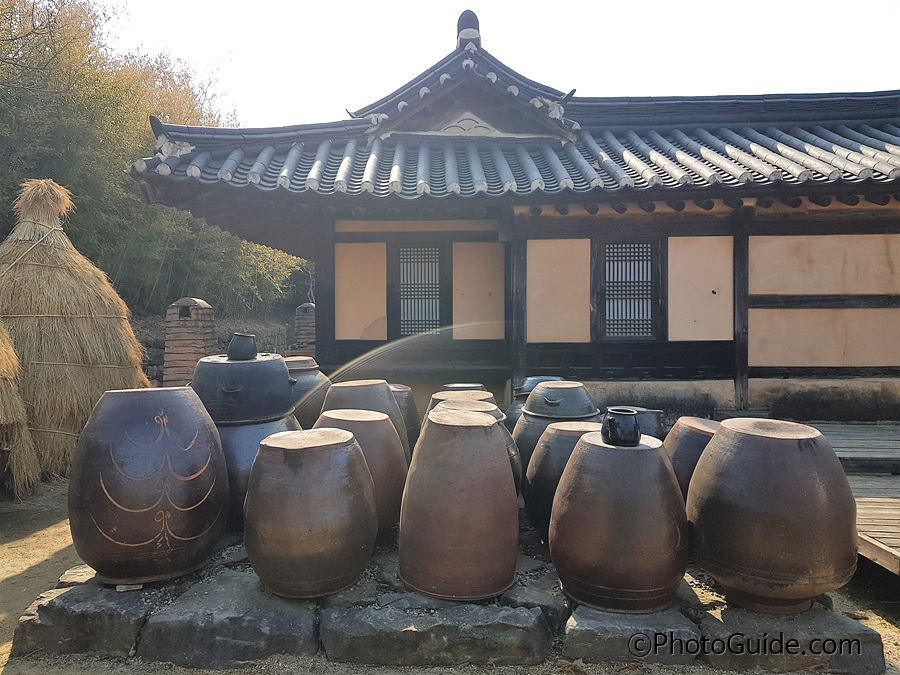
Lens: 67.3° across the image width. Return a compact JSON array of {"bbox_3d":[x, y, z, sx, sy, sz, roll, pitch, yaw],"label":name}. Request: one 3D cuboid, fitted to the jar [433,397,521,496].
[{"bbox_3d":[0.110,0.797,4.072,0.645,0.770,0.645,0,2,0],"label":"jar"}]

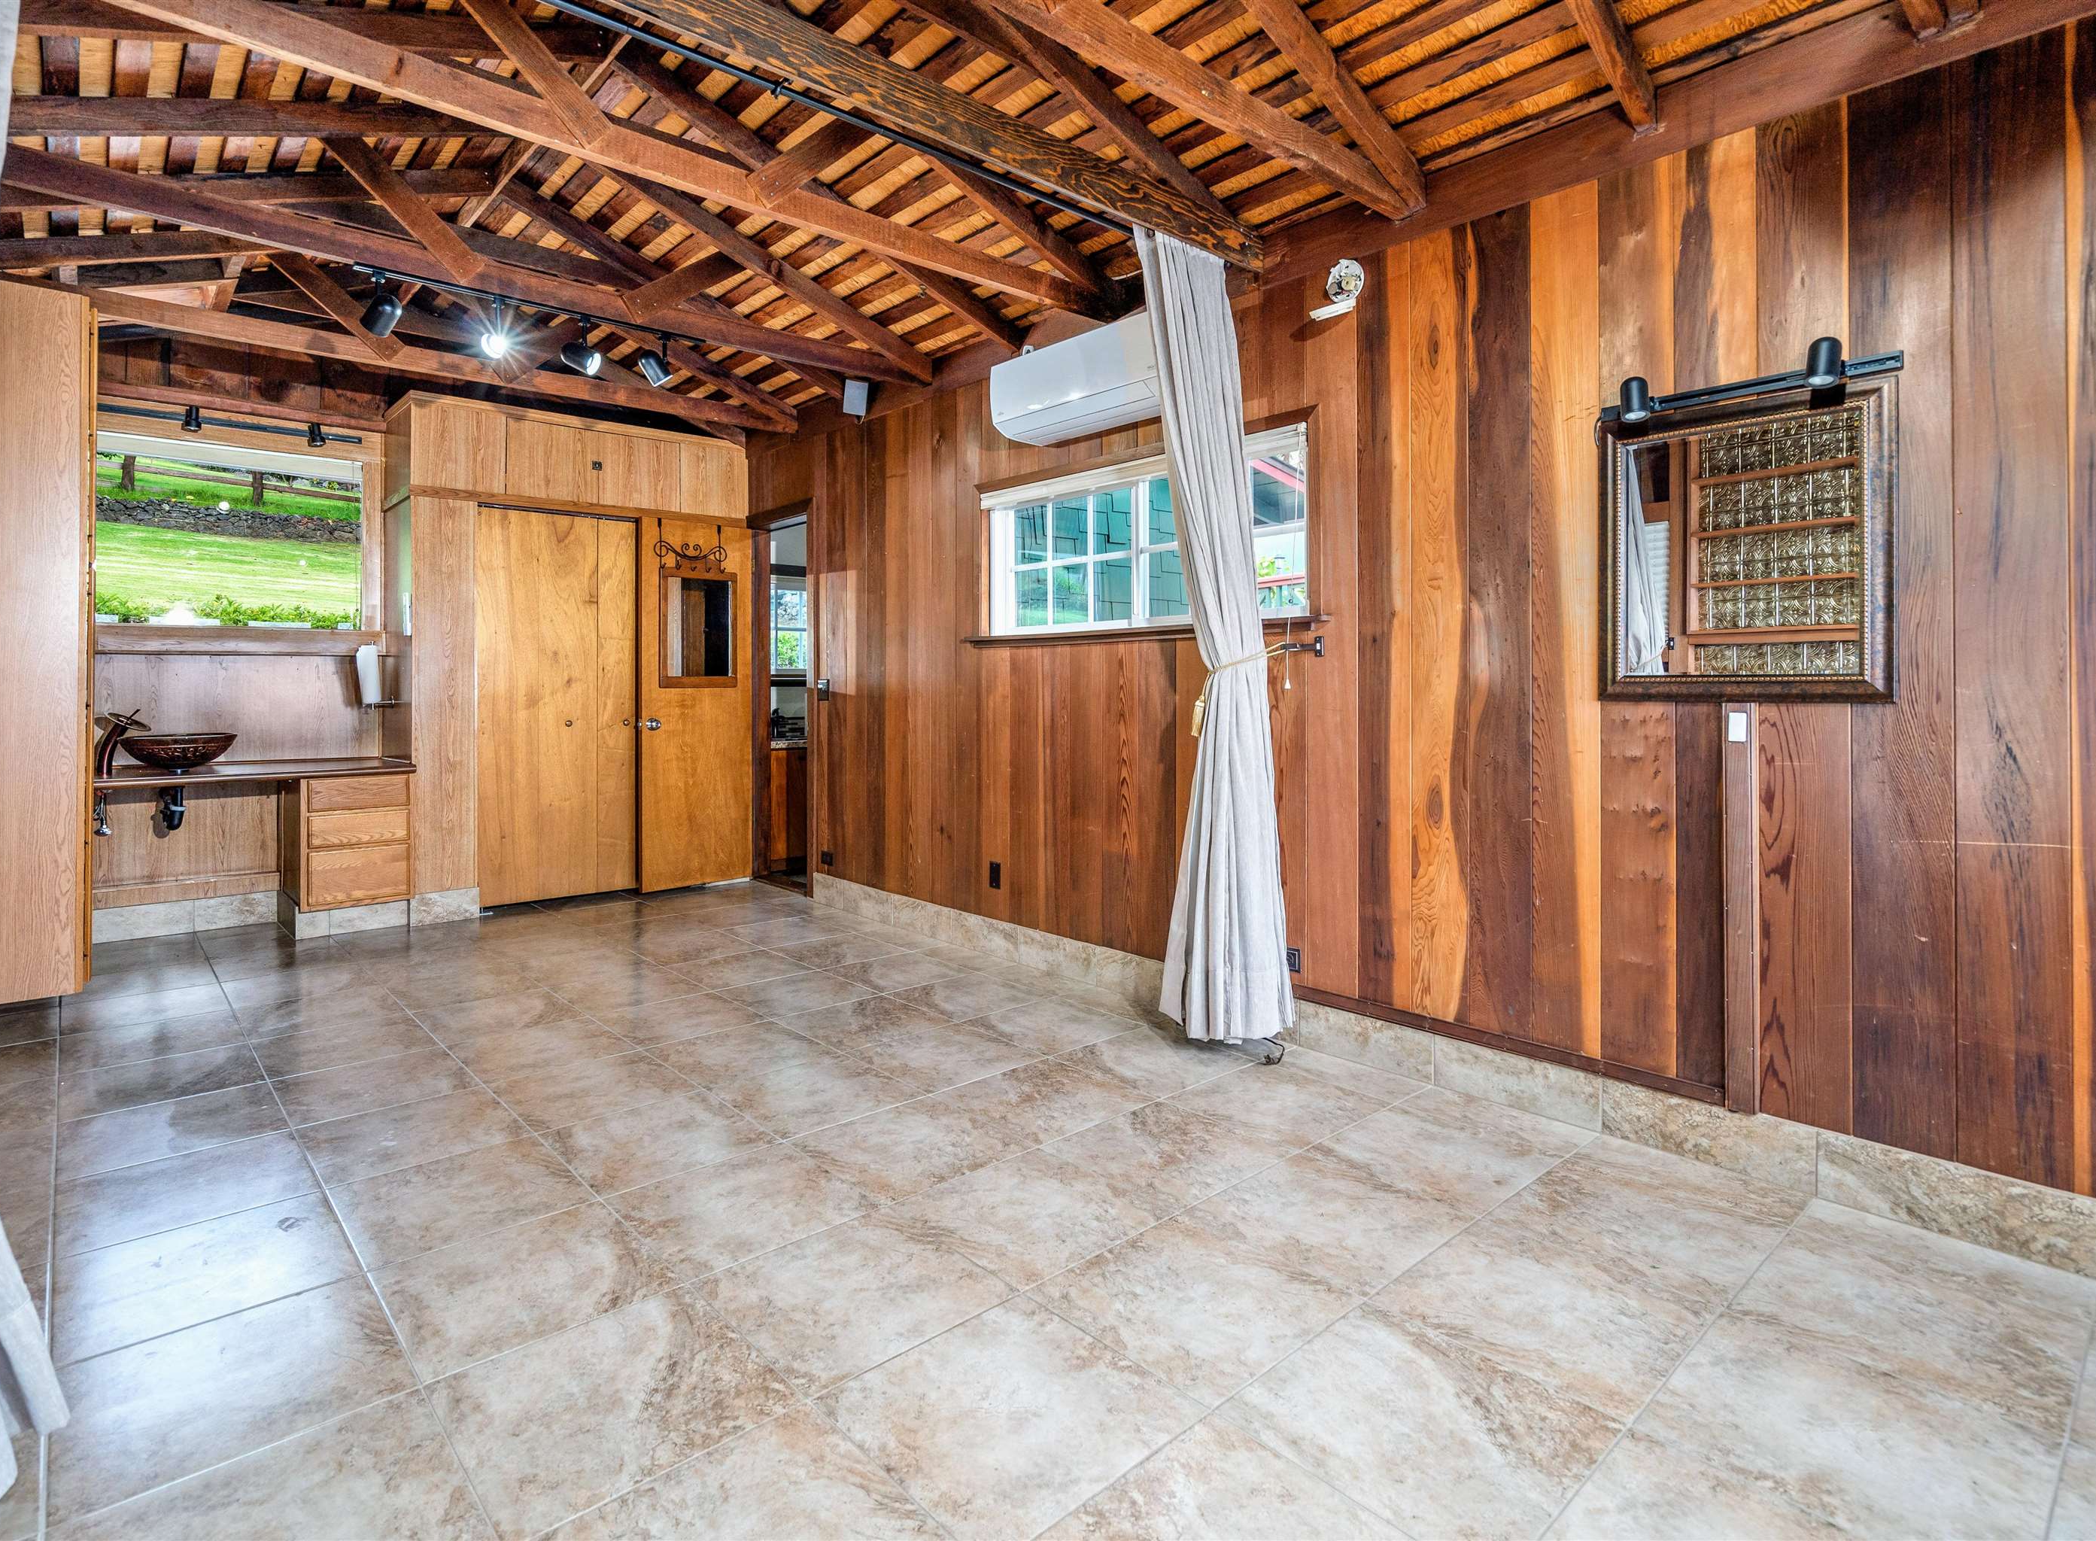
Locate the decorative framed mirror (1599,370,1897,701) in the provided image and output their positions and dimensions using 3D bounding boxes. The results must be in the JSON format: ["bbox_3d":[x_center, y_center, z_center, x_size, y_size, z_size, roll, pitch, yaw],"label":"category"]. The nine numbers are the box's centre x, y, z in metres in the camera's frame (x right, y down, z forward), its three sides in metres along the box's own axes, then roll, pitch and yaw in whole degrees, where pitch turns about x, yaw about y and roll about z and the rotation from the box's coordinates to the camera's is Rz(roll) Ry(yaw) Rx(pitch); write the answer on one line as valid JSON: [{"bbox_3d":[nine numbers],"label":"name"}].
[{"bbox_3d":[1.622,-0.528,2.434,0.040,0.732,0.602,-1,1,-42],"label":"decorative framed mirror"}]

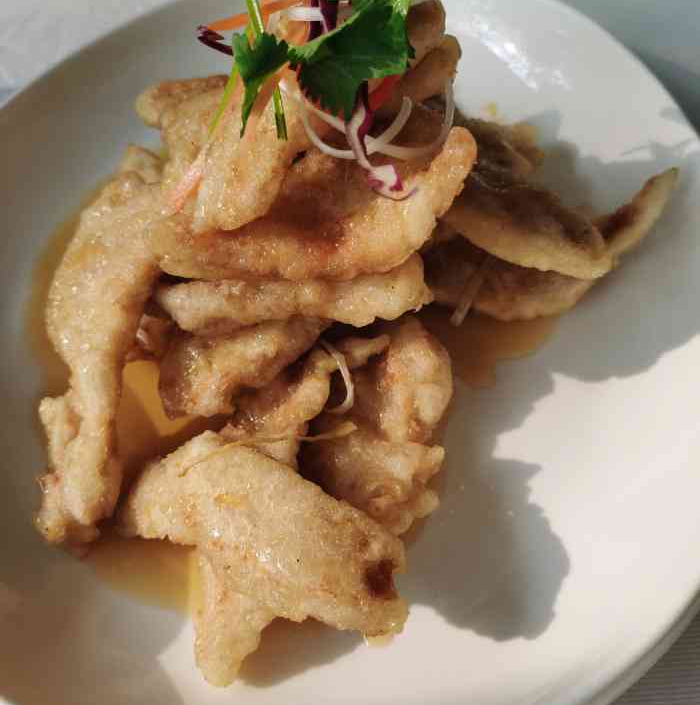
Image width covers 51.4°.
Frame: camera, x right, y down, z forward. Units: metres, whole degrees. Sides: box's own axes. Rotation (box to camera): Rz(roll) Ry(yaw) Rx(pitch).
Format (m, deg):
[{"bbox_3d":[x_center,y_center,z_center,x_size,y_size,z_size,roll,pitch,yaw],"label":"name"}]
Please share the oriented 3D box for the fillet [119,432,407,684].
[{"bbox_3d":[-0.024,0.052,0.198,0.071,0.036,0.059,-15,60,-5],"label":"fillet"}]

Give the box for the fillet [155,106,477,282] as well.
[{"bbox_3d":[-0.011,-0.048,0.221,0.098,0.034,0.043,-7,60,-1],"label":"fillet"}]

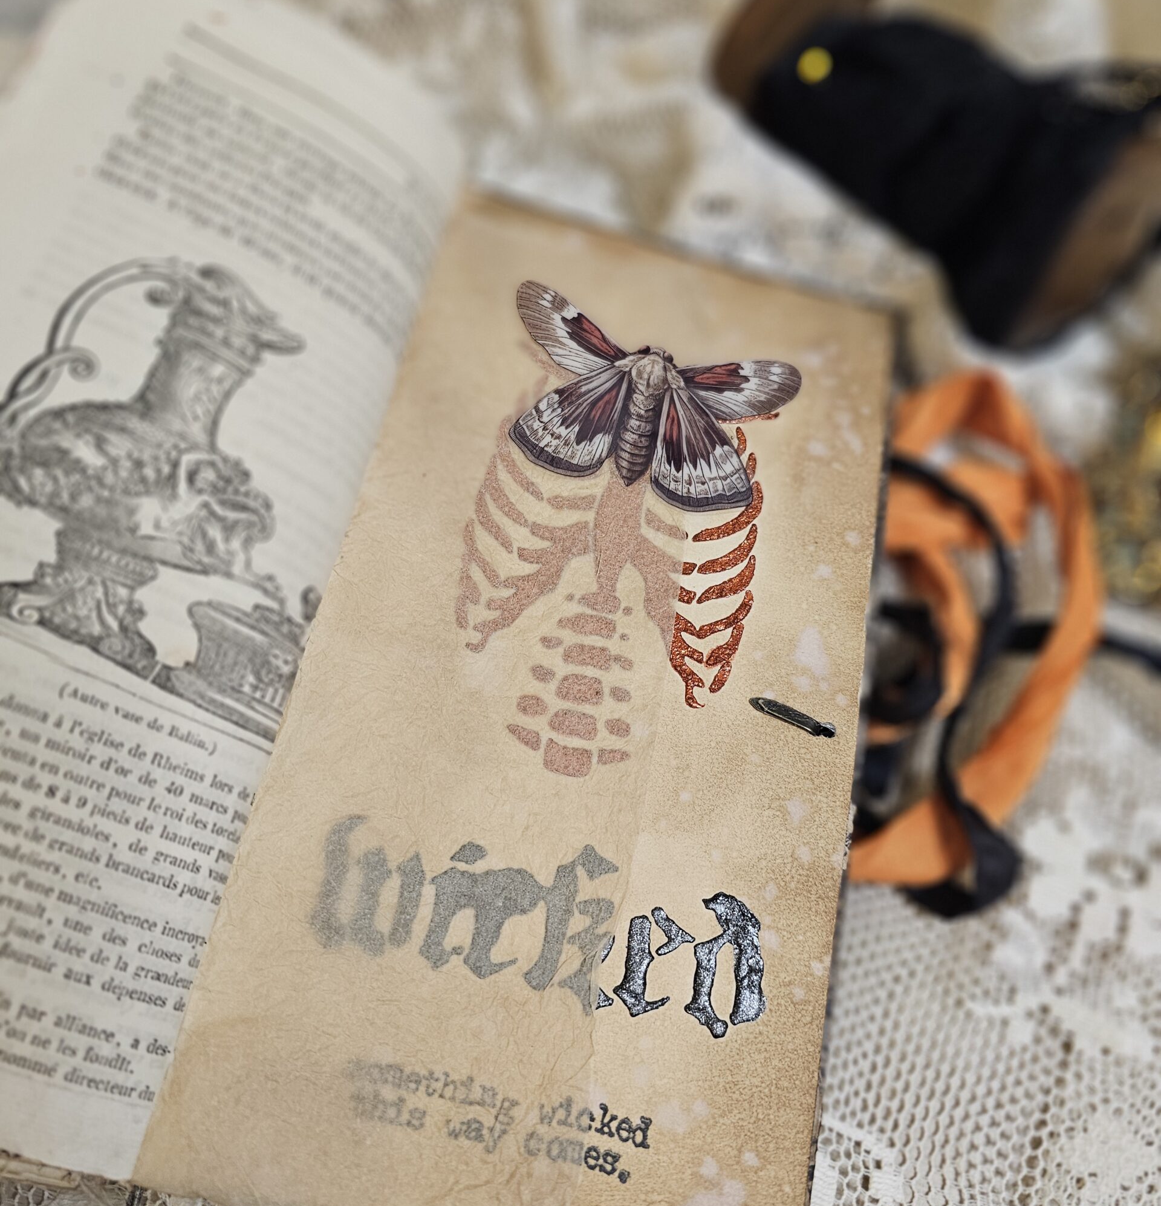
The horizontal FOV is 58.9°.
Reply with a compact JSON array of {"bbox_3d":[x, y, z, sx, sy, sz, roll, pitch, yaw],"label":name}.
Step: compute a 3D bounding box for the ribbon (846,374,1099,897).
[{"bbox_3d":[0.068,-0.001,0.184,0.052,0.013,0.112,10,60,3],"label":"ribbon"}]

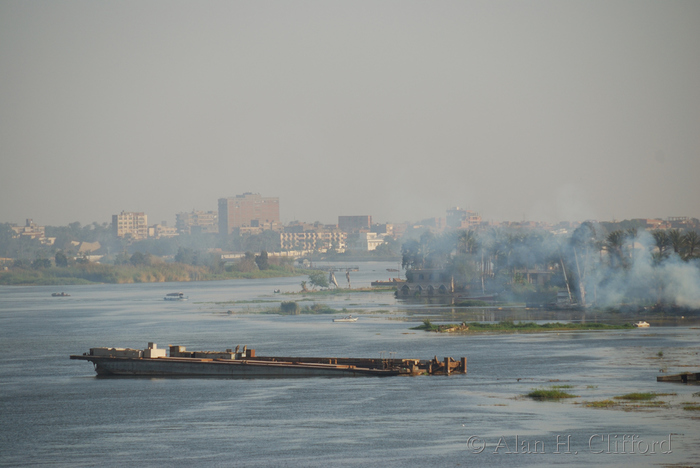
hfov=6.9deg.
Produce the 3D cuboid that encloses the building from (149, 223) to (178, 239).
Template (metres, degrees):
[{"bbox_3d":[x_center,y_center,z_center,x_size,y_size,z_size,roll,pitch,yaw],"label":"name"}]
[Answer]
[{"bbox_3d":[-124.589,-1.682,3900.000,20.000,12.000,14.000,0,0,-5],"label":"building"}]

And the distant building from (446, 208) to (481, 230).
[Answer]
[{"bbox_3d":[81.655,-9.345,4200.000,24.000,18.000,18.000,0,0,5],"label":"distant building"}]

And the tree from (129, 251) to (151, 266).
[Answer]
[{"bbox_3d":[-87.410,10.610,2430.000,8.740,7.490,7.500,0,0,0],"label":"tree"}]

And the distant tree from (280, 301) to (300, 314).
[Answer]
[{"bbox_3d":[-13.340,16.730,1320.000,4.520,3.170,4.200,0,0,0],"label":"distant tree"}]

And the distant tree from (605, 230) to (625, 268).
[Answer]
[{"bbox_3d":[65.300,8.140,1440.000,4.560,18.010,4.600,0,0,0],"label":"distant tree"}]

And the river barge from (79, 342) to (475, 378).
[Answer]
[{"bbox_3d":[-11.140,17.231,798.000,53.500,4.800,9.000,0,0,8],"label":"river barge"}]

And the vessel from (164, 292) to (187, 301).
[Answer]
[{"bbox_3d":[-47.390,17.083,1590.000,6.600,2.300,1.900,0,0,0],"label":"vessel"}]

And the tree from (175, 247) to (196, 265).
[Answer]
[{"bbox_3d":[-70.440,9.850,2500.000,9.420,8.990,8.500,0,0,0],"label":"tree"}]

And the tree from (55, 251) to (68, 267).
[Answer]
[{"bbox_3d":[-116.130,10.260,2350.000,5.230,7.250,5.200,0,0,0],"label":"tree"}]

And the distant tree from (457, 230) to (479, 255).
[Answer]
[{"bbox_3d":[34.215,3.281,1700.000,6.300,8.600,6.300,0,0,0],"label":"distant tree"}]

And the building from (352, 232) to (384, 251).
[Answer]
[{"bbox_3d":[10.774,4.726,3400.000,18.500,11.200,14.000,0,0,-5],"label":"building"}]

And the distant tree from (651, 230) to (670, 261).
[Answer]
[{"bbox_3d":[76.300,8.080,1430.000,4.160,17.880,4.400,0,0,0],"label":"distant tree"}]

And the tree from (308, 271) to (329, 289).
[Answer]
[{"bbox_3d":[-9.660,14.570,1820.000,6.240,5.770,6.000,0,0,0],"label":"tree"}]

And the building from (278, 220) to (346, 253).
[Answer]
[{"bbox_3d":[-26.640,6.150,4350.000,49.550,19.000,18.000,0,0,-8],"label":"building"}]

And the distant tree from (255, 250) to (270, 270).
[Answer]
[{"bbox_3d":[-36.721,11.074,2450.000,6.000,8.300,6.000,0,0,0],"label":"distant tree"}]

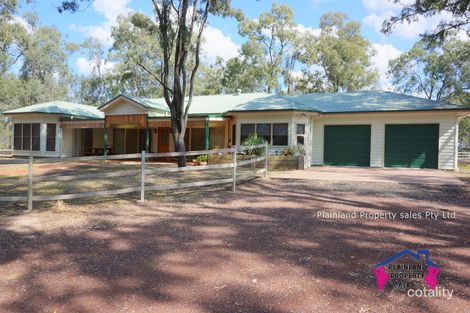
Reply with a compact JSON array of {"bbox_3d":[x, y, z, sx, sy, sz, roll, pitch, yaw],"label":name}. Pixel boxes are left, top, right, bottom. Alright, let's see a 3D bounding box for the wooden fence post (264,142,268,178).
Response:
[{"bbox_3d":[1.075,0.110,12.100,0.090,1.230,0.090,1,0,22],"label":"wooden fence post"}]

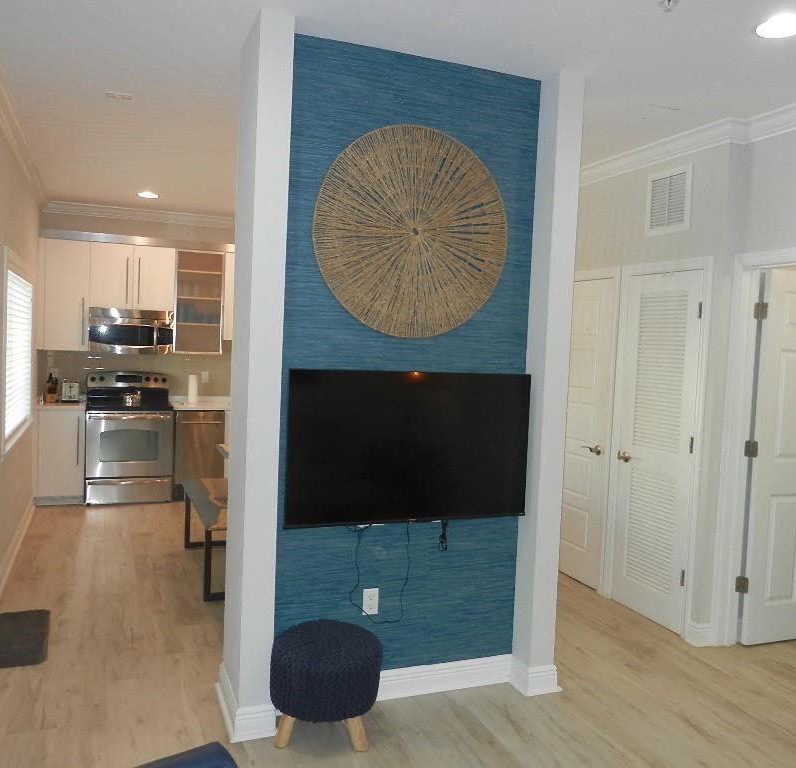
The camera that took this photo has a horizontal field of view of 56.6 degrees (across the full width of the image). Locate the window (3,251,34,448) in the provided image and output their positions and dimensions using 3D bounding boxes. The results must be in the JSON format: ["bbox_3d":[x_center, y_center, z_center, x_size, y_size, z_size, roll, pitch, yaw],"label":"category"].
[{"bbox_3d":[-2.730,-0.267,5.315,0.080,1.250,1.950,1,4,-22],"label":"window"}]

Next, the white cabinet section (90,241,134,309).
[{"bbox_3d":[-2.739,-1.022,7.088,0.377,0.606,0.340,1,3,-22],"label":"white cabinet section"}]

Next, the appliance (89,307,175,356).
[{"bbox_3d":[-2.554,-0.505,7.101,0.755,0.410,0.400,1,4,-22],"label":"appliance"}]

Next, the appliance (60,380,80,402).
[{"bbox_3d":[-3.011,0.071,6.812,0.155,0.190,0.270,1,3,-21],"label":"appliance"}]

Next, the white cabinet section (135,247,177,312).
[{"bbox_3d":[-2.390,-1.016,7.227,0.375,0.604,0.340,1,3,-22],"label":"white cabinet section"}]

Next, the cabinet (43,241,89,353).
[{"bbox_3d":[-3.094,-0.811,6.899,0.410,1.000,0.350,1,4,-22],"label":"cabinet"}]

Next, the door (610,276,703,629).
[{"bbox_3d":[1.532,0.381,4.369,0.045,2.035,0.615,1,4,-22],"label":"door"}]

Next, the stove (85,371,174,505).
[{"bbox_3d":[-2.537,0.493,7.008,0.757,1.190,0.690,1,4,-22],"label":"stove"}]

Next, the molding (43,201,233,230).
[{"bbox_3d":[-2.493,-1.661,7.278,1.820,0.110,0.090,1,4,-22],"label":"molding"}]

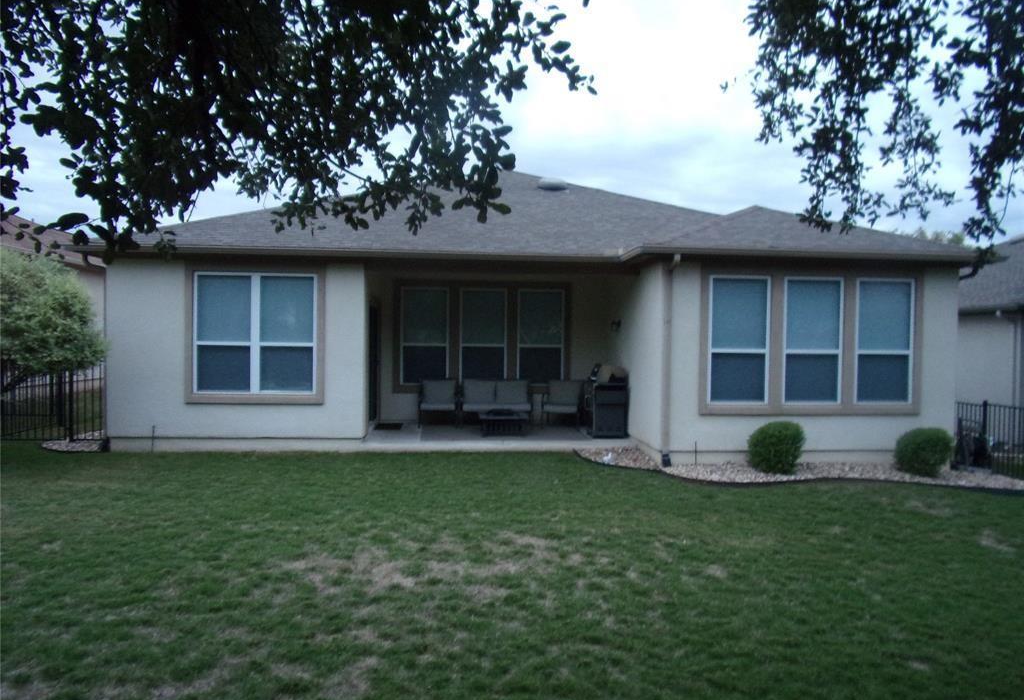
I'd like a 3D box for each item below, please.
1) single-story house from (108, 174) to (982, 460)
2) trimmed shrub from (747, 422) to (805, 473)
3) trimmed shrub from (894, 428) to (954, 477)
[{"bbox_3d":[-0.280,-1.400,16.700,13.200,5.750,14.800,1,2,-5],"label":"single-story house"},{"bbox_3d":[3.510,1.300,9.470,0.750,0.710,0.740,1,2,-5],"label":"trimmed shrub"},{"bbox_3d":[5.570,1.385,9.600,0.770,0.660,0.760,1,2,-5],"label":"trimmed shrub"}]

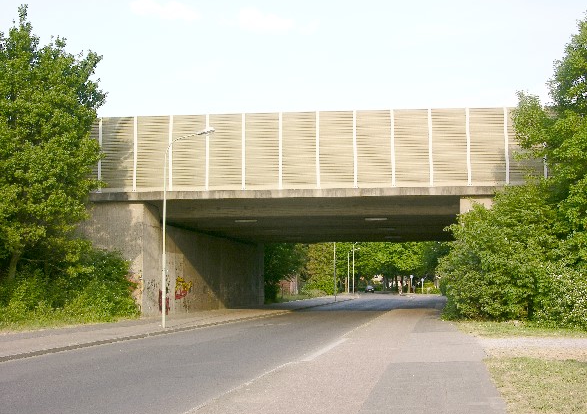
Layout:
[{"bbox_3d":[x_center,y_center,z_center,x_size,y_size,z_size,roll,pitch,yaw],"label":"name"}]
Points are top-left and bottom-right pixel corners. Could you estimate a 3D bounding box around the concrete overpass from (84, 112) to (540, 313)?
[{"bbox_3d":[2.512,1.852,61.056,25.200,11.050,32.500,-1,-5,5],"label":"concrete overpass"}]

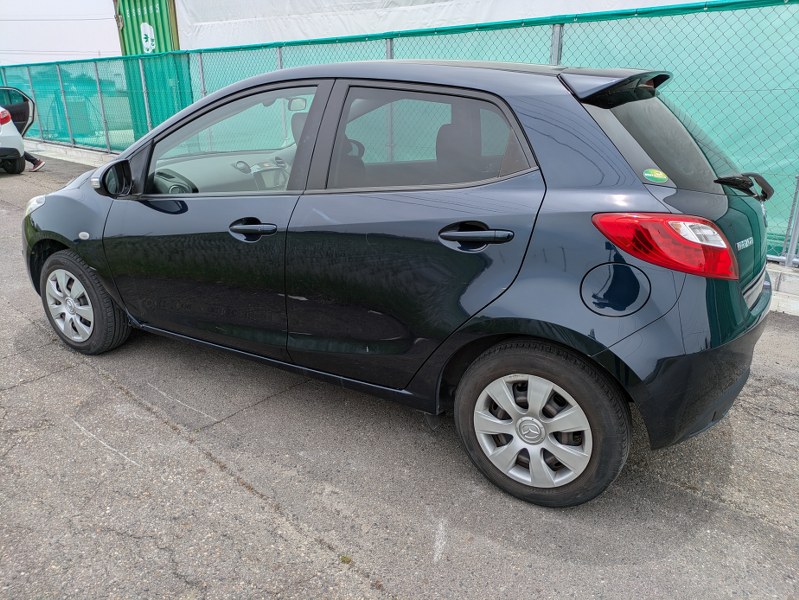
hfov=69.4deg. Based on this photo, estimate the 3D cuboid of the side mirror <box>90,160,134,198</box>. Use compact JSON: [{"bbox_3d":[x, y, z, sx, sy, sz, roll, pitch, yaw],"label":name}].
[{"bbox_3d":[-1.236,-0.515,2.477,0.135,0.170,0.190,10,21,29],"label":"side mirror"}]

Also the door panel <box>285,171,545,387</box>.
[{"bbox_3d":[0.014,-0.064,1.978,0.970,0.790,0.160,10,21,29],"label":"door panel"}]

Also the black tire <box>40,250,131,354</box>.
[{"bbox_3d":[-1.704,0.011,3.085,0.583,0.583,0.185,10,20,27],"label":"black tire"}]

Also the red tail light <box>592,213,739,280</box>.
[{"bbox_3d":[0.736,-0.151,1.592,0.385,0.175,0.220,10,21,29],"label":"red tail light"}]

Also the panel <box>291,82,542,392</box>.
[{"bbox_3d":[0.039,-0.207,1.971,0.970,1.065,0.250,10,21,29],"label":"panel"}]

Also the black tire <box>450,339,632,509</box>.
[{"bbox_3d":[0.450,0.399,1.899,0.583,0.583,0.185,10,21,29],"label":"black tire"}]

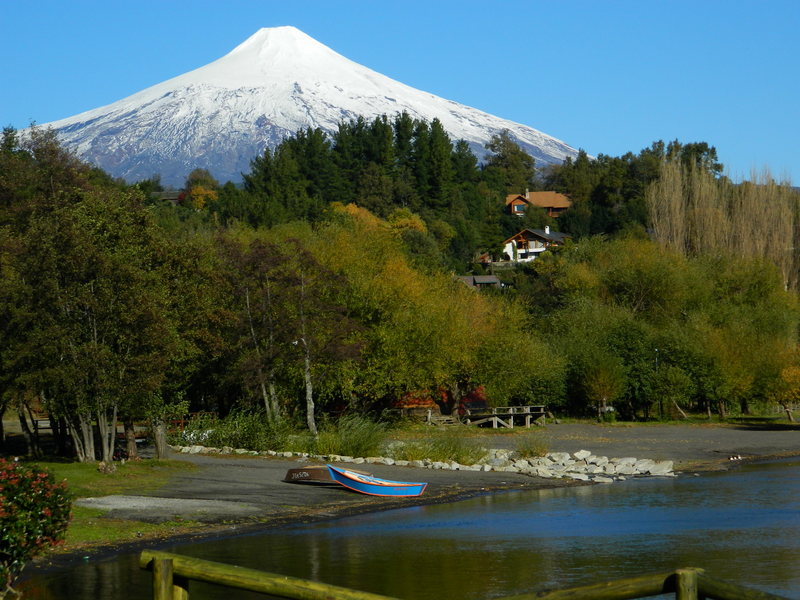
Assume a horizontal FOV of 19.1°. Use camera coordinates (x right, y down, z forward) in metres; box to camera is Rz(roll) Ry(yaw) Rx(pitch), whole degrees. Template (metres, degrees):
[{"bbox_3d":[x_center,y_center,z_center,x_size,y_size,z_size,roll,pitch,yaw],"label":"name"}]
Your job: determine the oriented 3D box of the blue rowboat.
[{"bbox_3d":[-1.014,8.006,105.000,4.500,0.800,1.450,7,5,7],"label":"blue rowboat"}]

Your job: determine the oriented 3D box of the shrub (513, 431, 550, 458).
[{"bbox_3d":[8.231,9.139,149.000,2.200,1.550,1.900,0,-2,0],"label":"shrub"}]

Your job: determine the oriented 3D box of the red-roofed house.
[{"bbox_3d":[34.328,-23.670,590.000,15.500,7.200,11.000,0,-2,-7],"label":"red-roofed house"}]

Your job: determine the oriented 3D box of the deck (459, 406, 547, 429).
[{"bbox_3d":[8.612,9.830,200.000,7.200,1.850,3.200,0,-2,-3],"label":"deck"}]

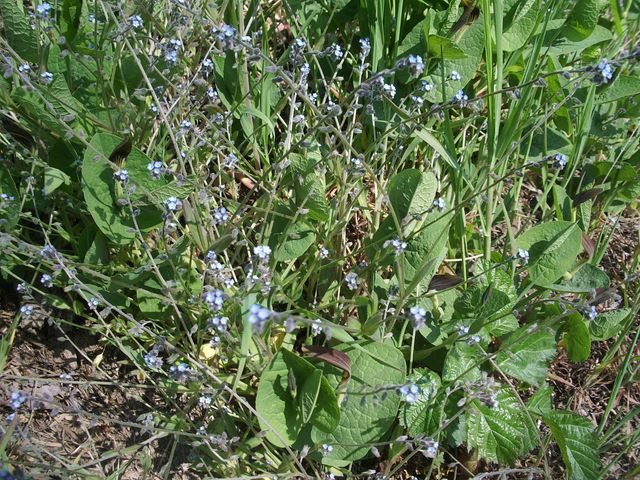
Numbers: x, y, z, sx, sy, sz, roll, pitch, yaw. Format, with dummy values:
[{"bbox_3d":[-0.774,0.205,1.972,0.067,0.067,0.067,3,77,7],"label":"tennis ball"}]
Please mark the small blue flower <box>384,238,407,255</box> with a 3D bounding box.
[{"bbox_3d":[0.057,0.005,0.490,0.015,0.011,0.012,0,43,0],"label":"small blue flower"}]

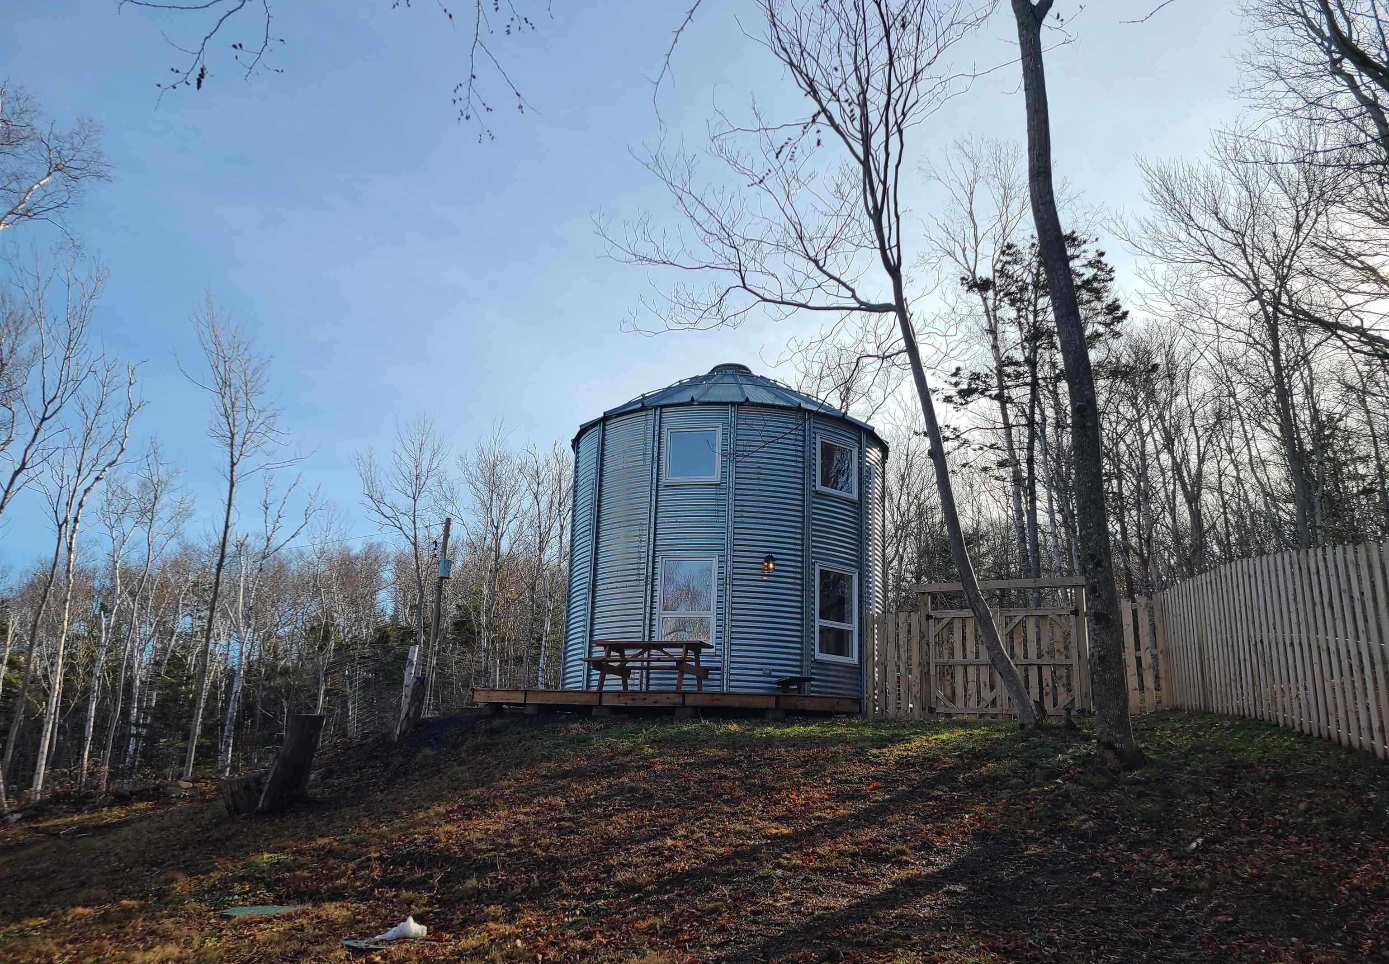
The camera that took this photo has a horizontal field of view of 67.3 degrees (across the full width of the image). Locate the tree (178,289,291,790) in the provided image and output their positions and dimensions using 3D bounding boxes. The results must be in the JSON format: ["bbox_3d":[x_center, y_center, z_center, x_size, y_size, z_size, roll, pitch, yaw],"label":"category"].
[{"bbox_3d":[-10.039,0.928,22.011,2.700,10.300,2.600,8,-15,-24],"label":"tree"}]

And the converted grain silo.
[{"bbox_3d":[0.688,1.154,21.607,6.600,7.350,6.600,3,-14,-3],"label":"converted grain silo"}]

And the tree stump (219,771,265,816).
[{"bbox_3d":[-6.018,4.138,13.869,0.600,0.550,0.600,7,-15,-21],"label":"tree stump"}]

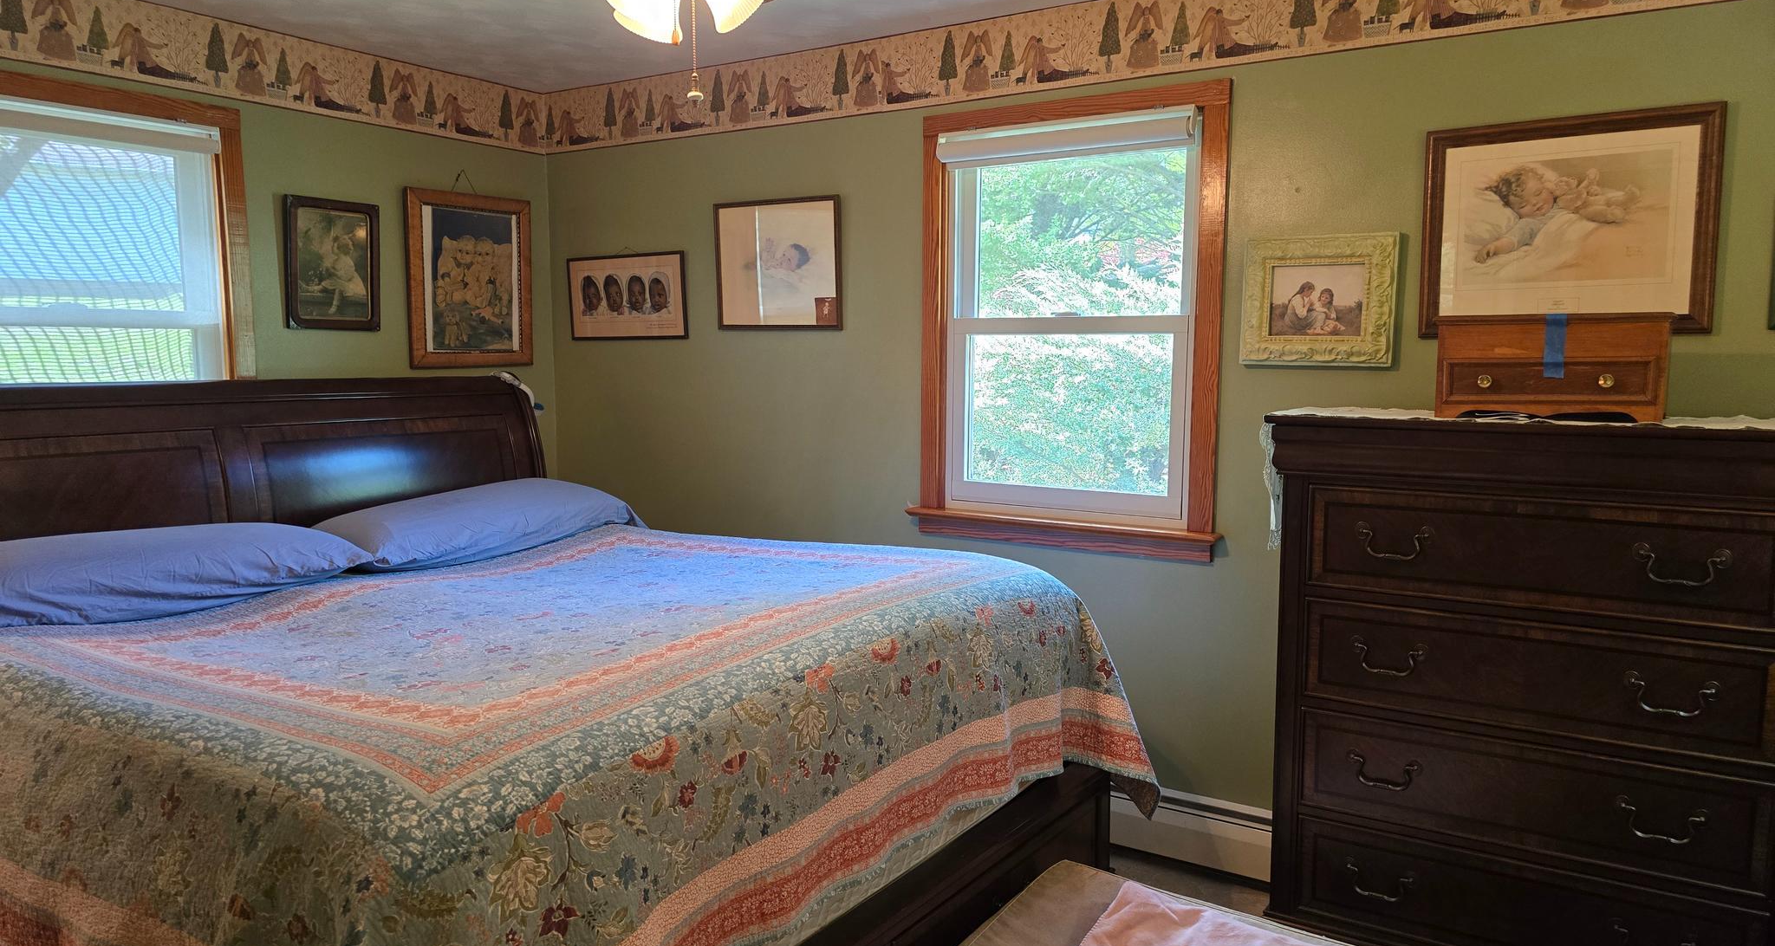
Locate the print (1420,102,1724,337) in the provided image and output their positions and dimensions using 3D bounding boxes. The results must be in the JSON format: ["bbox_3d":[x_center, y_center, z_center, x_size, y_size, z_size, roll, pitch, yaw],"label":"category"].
[{"bbox_3d":[1.569,-0.567,2.738,0.594,0.498,0.030,4,7,33],"label":"print"}]

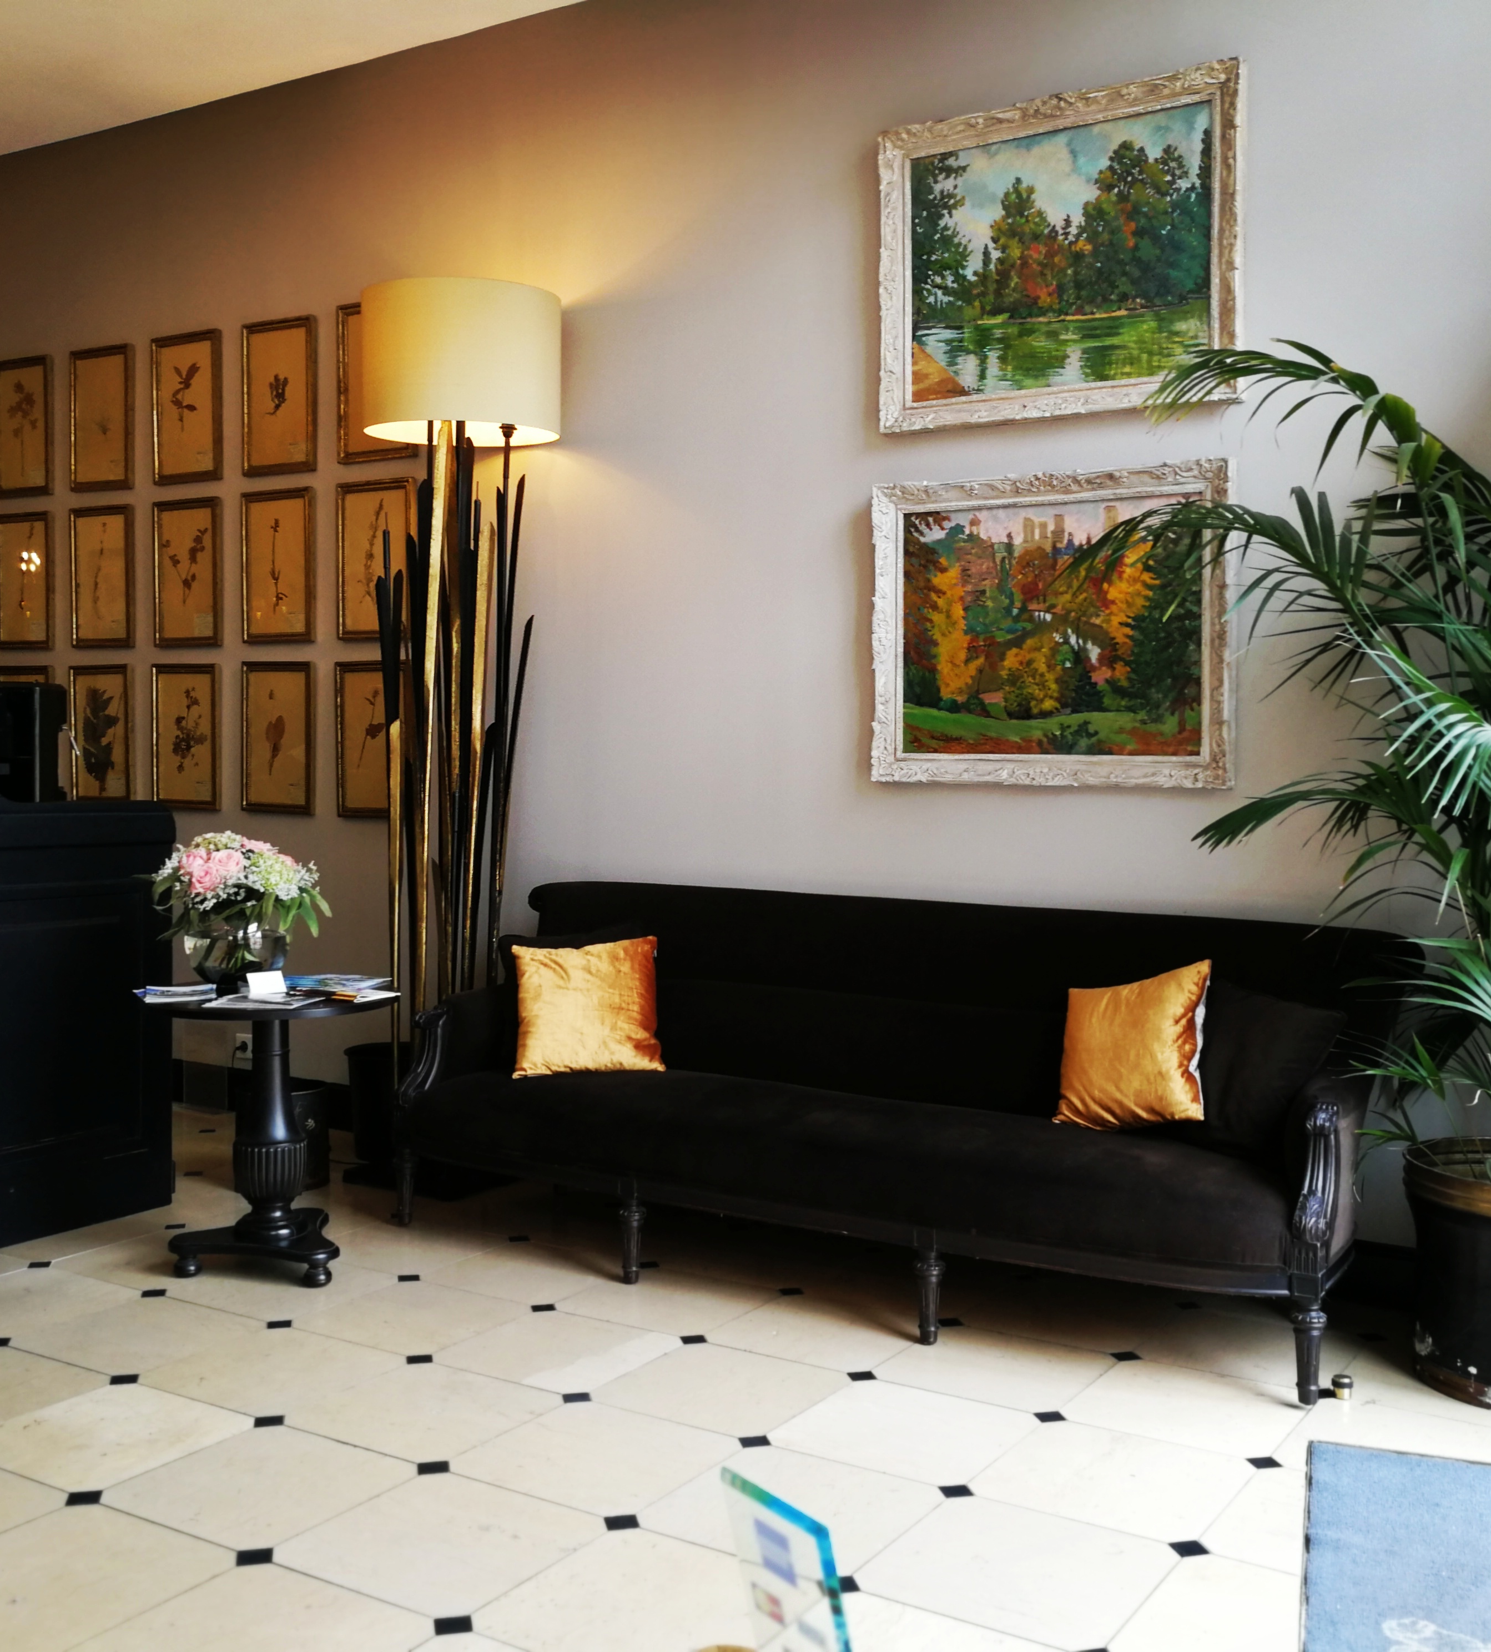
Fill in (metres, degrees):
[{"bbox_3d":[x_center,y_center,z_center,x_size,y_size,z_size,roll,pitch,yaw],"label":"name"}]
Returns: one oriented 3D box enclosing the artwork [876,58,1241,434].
[{"bbox_3d":[0.718,-1.338,4.051,0.875,0.730,0.050,2,3,31],"label":"artwork"}]

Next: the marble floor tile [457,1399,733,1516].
[{"bbox_3d":[-0.257,1.107,3.010,0.400,0.010,0.400,2,2,31],"label":"marble floor tile"}]

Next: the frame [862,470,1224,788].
[{"bbox_3d":[0.749,-0.488,4.312,0.940,0.770,0.050,2,2,31],"label":"frame"}]

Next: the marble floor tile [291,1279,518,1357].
[{"bbox_3d":[-0.698,1.037,3.612,0.376,0.015,0.376,2,3,31],"label":"marble floor tile"}]

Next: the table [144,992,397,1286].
[{"bbox_3d":[-1.131,0.731,4.113,0.600,0.660,0.600,1,2,13],"label":"table"}]

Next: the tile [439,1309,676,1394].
[{"bbox_3d":[-0.389,1.088,3.560,0.400,0.010,0.400,2,2,31],"label":"tile"}]

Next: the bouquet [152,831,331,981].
[{"bbox_3d":[-1.206,0.198,4.116,0.416,0.379,0.395,1,2,13],"label":"bouquet"}]

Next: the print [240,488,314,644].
[{"bbox_3d":[-1.477,-0.821,5.426,0.298,0.468,0.022,2,3,31],"label":"print"}]

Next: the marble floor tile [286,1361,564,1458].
[{"bbox_3d":[-0.599,1.098,3.217,0.397,0.015,0.397,1,2,32],"label":"marble floor tile"}]

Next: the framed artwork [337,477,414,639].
[{"bbox_3d":[-1.118,-0.806,5.208,0.298,0.468,0.022,2,3,31],"label":"framed artwork"}]

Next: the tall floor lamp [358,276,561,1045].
[{"bbox_3d":[-0.840,-0.226,4.960,0.560,2.520,0.560,1,2,0],"label":"tall floor lamp"}]

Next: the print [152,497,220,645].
[{"bbox_3d":[-1.839,-0.832,5.647,0.298,0.468,0.022,2,3,31],"label":"print"}]

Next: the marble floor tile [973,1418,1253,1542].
[{"bbox_3d":[0.634,1.119,2.933,0.400,0.010,0.400,2,2,31],"label":"marble floor tile"}]

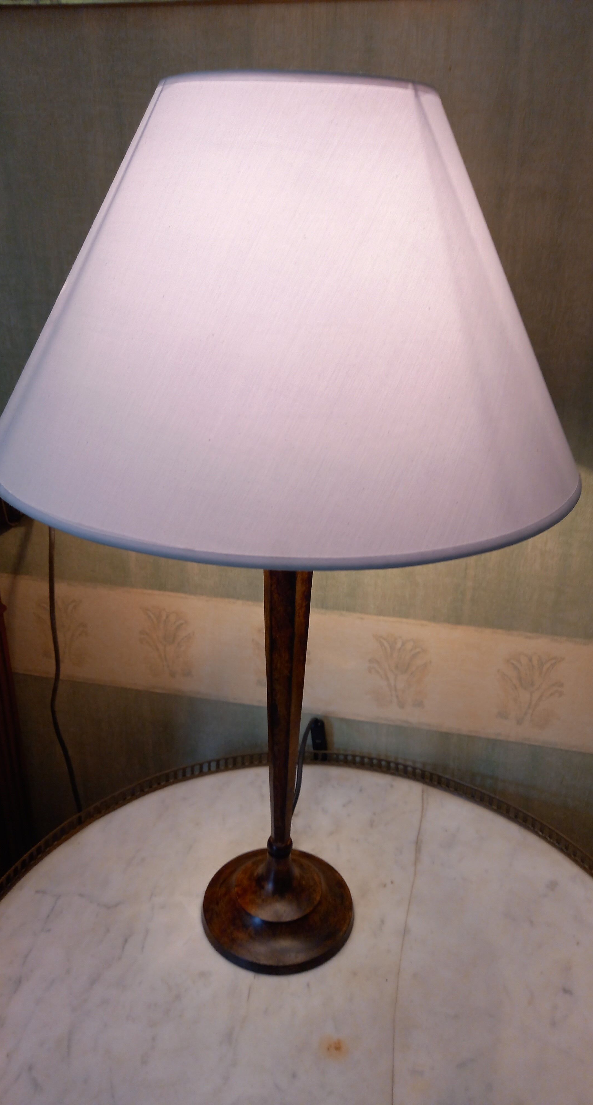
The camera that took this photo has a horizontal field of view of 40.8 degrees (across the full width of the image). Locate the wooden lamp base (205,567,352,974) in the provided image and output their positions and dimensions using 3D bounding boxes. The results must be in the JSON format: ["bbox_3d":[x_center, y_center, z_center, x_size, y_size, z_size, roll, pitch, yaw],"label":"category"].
[{"bbox_3d":[-0.010,0.134,0.654,0.140,0.427,0.140,2,23,0],"label":"wooden lamp base"}]

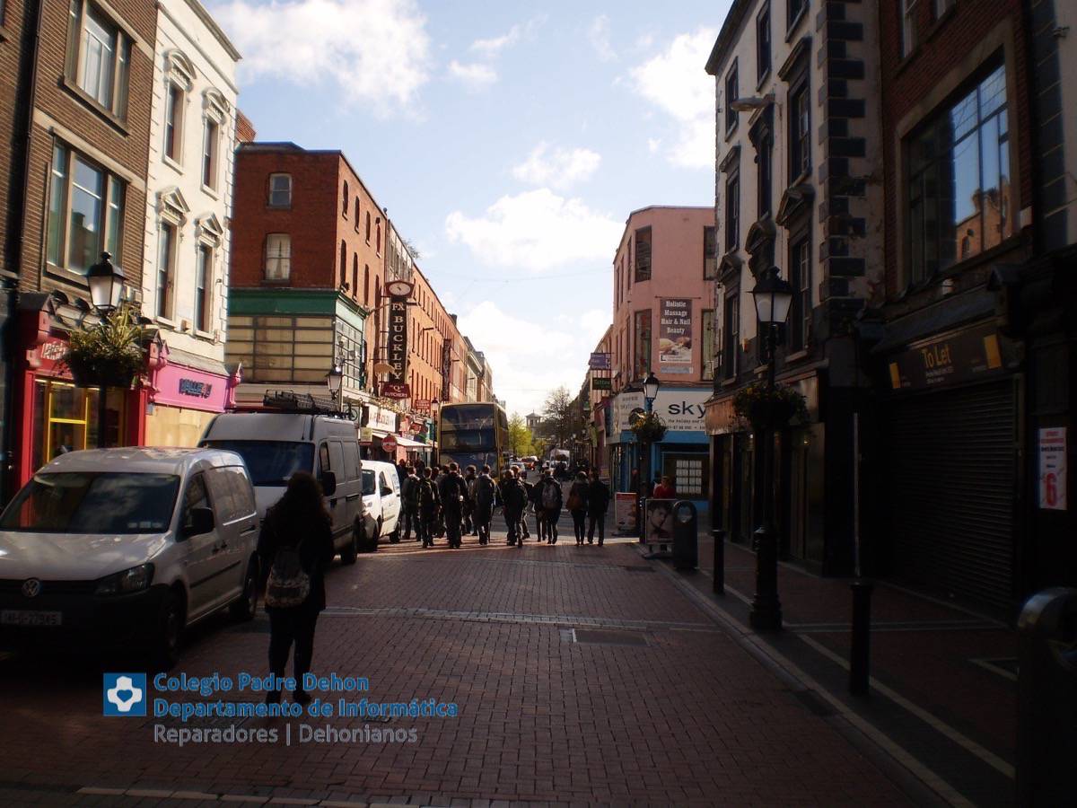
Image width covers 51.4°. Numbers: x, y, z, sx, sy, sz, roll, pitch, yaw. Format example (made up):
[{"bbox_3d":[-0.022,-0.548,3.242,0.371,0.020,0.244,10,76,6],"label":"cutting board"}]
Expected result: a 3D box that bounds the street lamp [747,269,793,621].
[{"bbox_3d":[2.467,0.456,11.909,0.430,3.830,0.430,1,-3,0],"label":"street lamp"}]

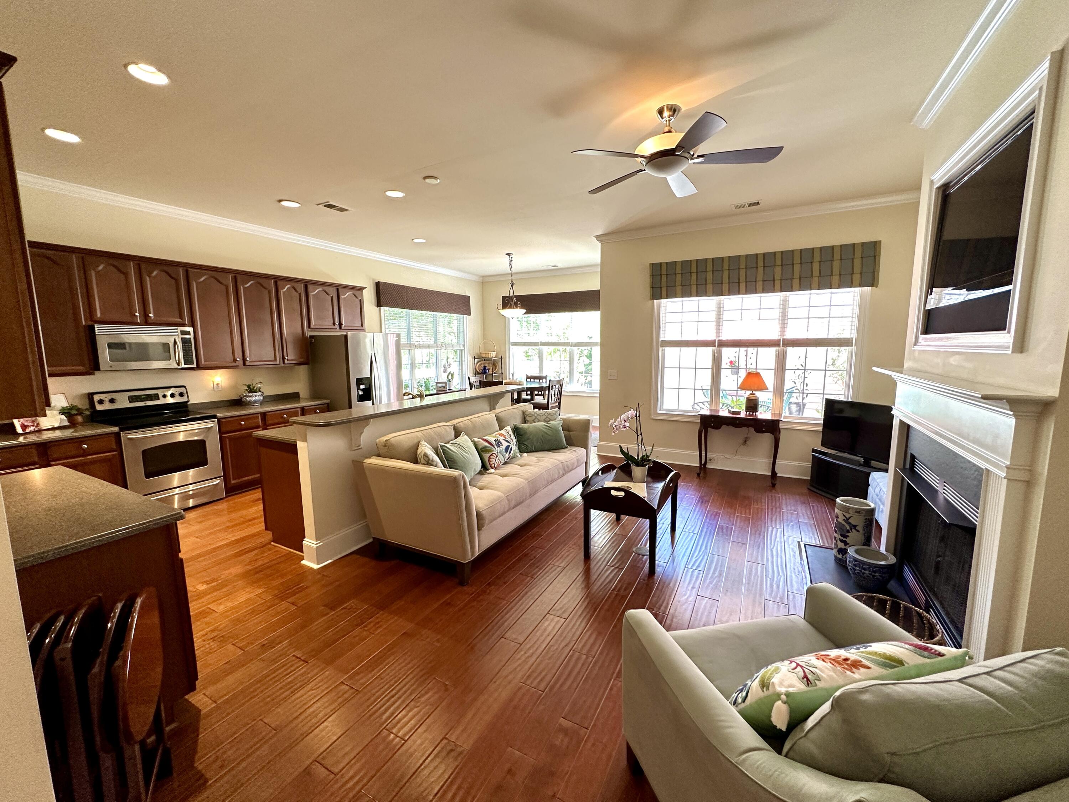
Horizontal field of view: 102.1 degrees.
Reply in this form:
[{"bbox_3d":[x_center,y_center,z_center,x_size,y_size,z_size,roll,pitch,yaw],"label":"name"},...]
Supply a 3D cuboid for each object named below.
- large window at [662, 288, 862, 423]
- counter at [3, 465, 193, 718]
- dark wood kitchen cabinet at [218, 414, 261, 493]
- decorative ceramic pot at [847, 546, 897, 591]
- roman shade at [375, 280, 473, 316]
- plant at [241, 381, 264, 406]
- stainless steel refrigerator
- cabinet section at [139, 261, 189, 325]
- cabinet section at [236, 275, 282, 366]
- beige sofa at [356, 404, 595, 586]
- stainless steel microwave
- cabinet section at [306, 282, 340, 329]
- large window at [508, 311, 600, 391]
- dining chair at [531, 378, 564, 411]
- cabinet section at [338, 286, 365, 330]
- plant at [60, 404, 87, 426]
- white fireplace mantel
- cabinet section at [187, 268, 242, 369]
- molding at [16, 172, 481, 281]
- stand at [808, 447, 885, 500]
[{"bbox_3d":[2.607,-0.560,5.311,2.220,1.700,0.120,4,8,29],"label":"large window"},{"bbox_3d":[-2.235,0.906,1.918,1.480,0.914,0.635,4,8,29],"label":"counter"},{"bbox_3d":[-3.485,0.565,4.952,0.610,0.870,0.470,4,8,29],"label":"dark wood kitchen cabinet"},{"bbox_3d":[2.214,1.114,2.848,0.256,0.210,0.256,4,8,29],"label":"decorative ceramic pot"},{"bbox_3d":[-1.938,-1.837,7.956,0.100,0.394,2.340,4,8,29],"label":"roman shade"},{"bbox_3d":[-3.400,-0.085,5.225,0.220,0.303,0.230,4,8,29],"label":"plant"},{"bbox_3d":[-2.457,-0.034,6.005,0.880,1.770,0.850,4,8,29],"label":"stainless steel refrigerator"},{"bbox_3d":[-3.800,-1.060,4.379,0.320,0.595,0.389,4,8,29],"label":"cabinet section"},{"bbox_3d":[-3.373,-0.933,5.171,0.320,1.040,0.459,4,8,29],"label":"cabinet section"},{"bbox_3d":[-0.367,0.631,4.067,1.050,0.930,2.280,4,8,29],"label":"beige sofa"},{"bbox_3d":[-3.883,-0.527,4.274,0.390,0.413,0.758,4,8,29],"label":"stainless steel microwave"},{"bbox_3d":[-2.971,-1.258,5.864,0.320,0.592,0.489,4,8,29],"label":"cabinet section"},{"bbox_3d":[0.405,-1.028,8.732,2.330,1.790,0.120,4,8,29],"label":"large window"},{"bbox_3d":[0.208,0.087,8.005,0.520,1.000,0.440,4,8,29],"label":"dining chair"},{"bbox_3d":[-2.750,-1.312,6.260,0.320,0.592,0.444,4,8,29],"label":"cabinet section"},{"bbox_3d":[-4.161,0.127,3.894,0.180,0.192,0.190,4,8,29],"label":"plant"},{"bbox_3d":[2.055,0.577,2.325,0.180,1.410,1.890,4,8,29],"label":"white fireplace mantel"},{"bbox_3d":[-3.592,-0.884,4.776,0.320,1.042,0.469,4,8,29],"label":"cabinet section"},{"bbox_3d":[-2.806,-2.221,6.307,0.085,0.100,7.050,4,8,29],"label":"molding"},{"bbox_3d":[3.294,0.813,4.396,0.450,0.420,0.820,-2,7,-9],"label":"stand"}]

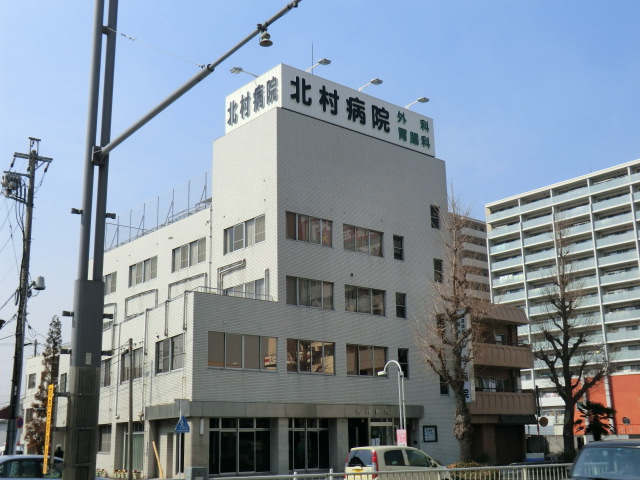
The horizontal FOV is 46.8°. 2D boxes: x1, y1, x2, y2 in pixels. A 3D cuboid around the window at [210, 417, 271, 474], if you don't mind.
[{"bbox_3d":[-3.859,9.525,34.232,3.802,2.506,0.150,11,-19,-39],"label":"window"}]

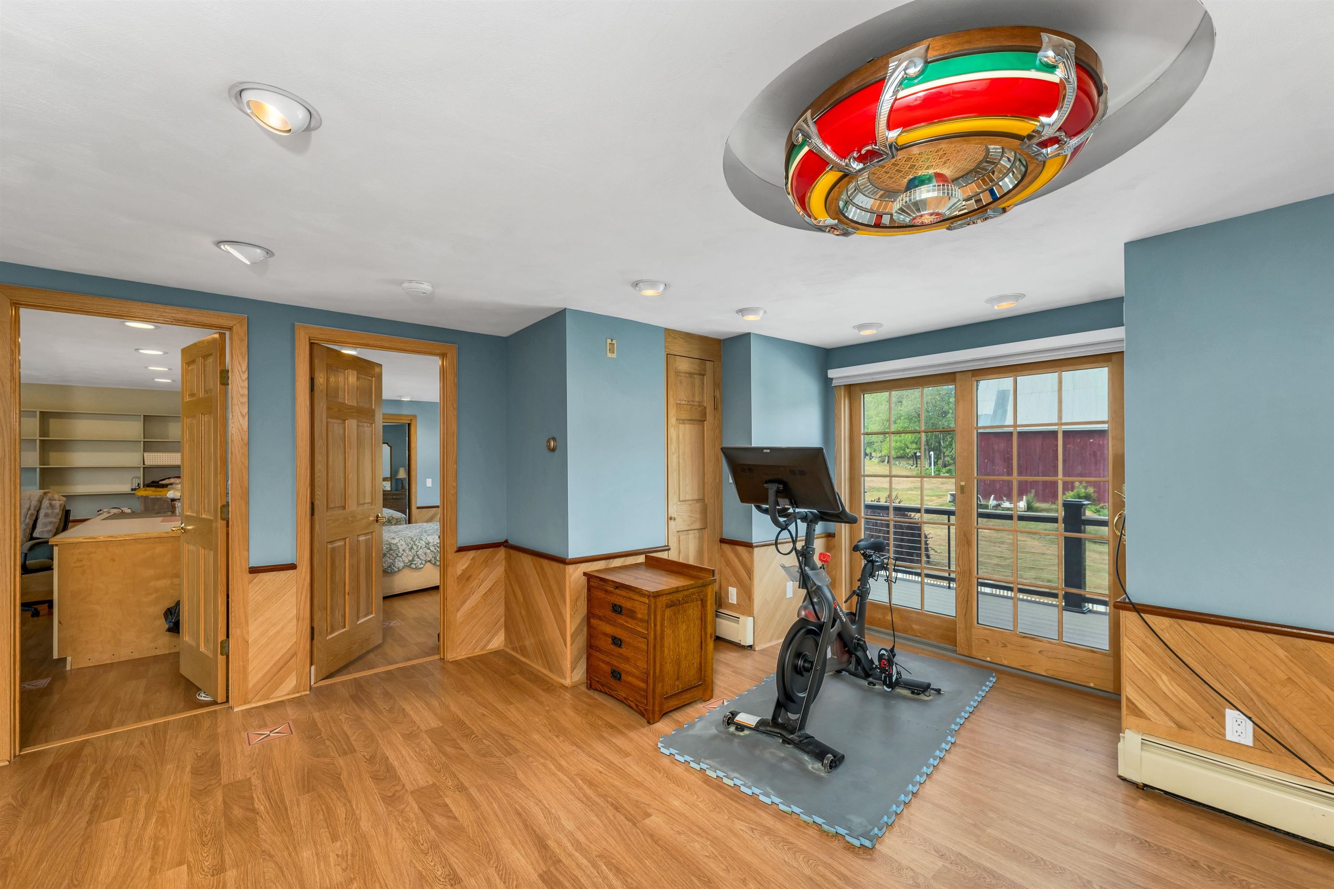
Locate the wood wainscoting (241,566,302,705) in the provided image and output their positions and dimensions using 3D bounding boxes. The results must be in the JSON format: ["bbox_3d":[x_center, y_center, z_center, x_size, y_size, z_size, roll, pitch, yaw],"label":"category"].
[{"bbox_3d":[-2.210,1.060,2.907,0.237,0.753,0.040,0,-1,-39],"label":"wood wainscoting"}]

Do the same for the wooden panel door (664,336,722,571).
[{"bbox_3d":[0.191,0.337,3.779,0.552,2.246,0.080,1,-1,-39],"label":"wooden panel door"}]

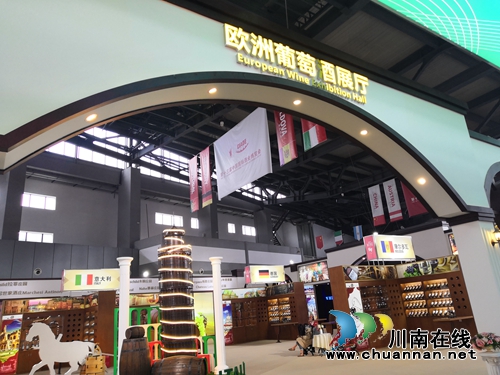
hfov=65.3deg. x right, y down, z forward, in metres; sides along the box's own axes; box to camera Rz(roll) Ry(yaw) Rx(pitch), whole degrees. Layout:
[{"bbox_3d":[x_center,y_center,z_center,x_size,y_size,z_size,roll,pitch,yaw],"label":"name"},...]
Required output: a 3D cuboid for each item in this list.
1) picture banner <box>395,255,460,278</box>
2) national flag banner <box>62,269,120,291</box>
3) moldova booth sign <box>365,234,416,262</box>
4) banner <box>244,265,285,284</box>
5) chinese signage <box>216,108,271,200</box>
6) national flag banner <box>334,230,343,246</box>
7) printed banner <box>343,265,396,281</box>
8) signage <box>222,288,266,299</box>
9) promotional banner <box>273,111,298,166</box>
[{"bbox_3d":[6.670,3.071,14.806,0.060,0.539,2.541,8,-22,-35],"label":"picture banner"},{"bbox_3d":[-8.345,4.916,20.719,2.932,1.070,0.535,9,-23,-36],"label":"national flag banner"},{"bbox_3d":[5.899,2.539,16.280,2.544,0.972,0.506,8,-22,-34],"label":"moldova booth sign"},{"bbox_3d":[0.948,5.239,23.387,2.560,0.980,0.506,8,-22,-34],"label":"banner"},{"bbox_3d":[-0.414,-1.383,17.834,0.080,3.040,4.151,9,-23,-36],"label":"chinese signage"},{"bbox_3d":[9.426,5.441,41.445,0.040,1.524,0.991,9,-23,-36],"label":"national flag banner"},{"bbox_3d":[5.269,3.697,16.783,3.724,0.594,0.060,9,-23,-36],"label":"printed banner"},{"bbox_3d":[-0.376,6.580,24.086,3.550,0.594,0.060,9,-23,-36],"label":"signage"},{"bbox_3d":[1.510,-2.646,16.861,0.030,3.365,1.114,8,-22,-35],"label":"promotional banner"}]

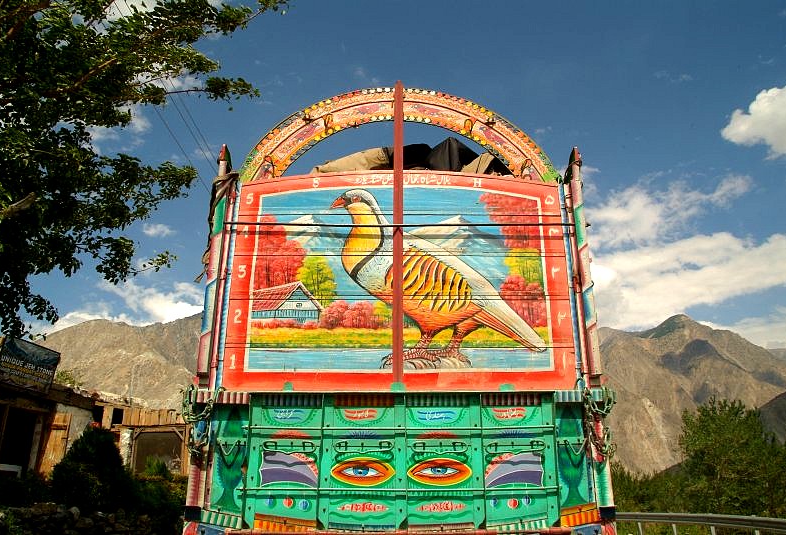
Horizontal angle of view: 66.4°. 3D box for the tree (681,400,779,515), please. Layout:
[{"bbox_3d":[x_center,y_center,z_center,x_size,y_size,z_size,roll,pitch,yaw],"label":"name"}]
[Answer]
[{"bbox_3d":[13.379,7.738,23.946,3.793,4.932,3.603,0,-17,-1],"label":"tree"}]

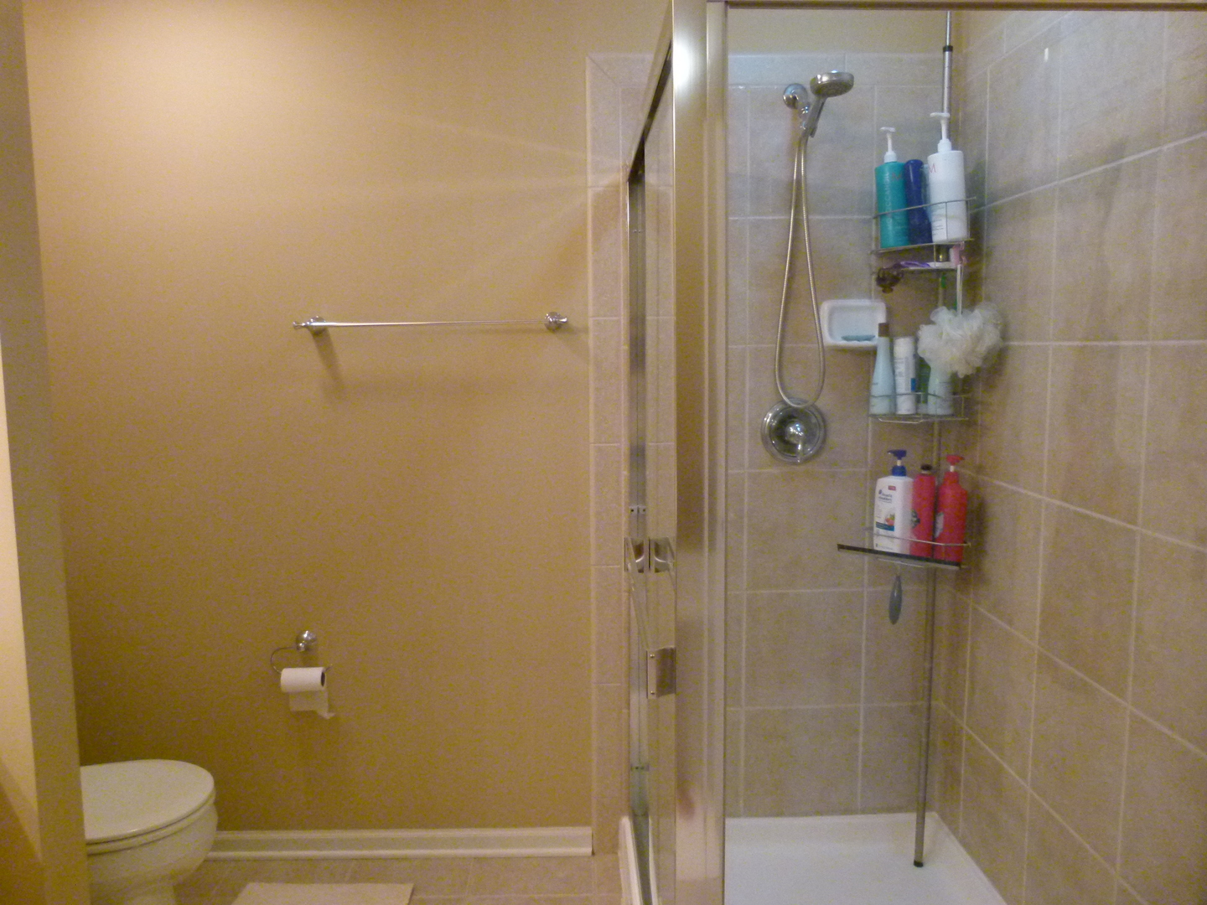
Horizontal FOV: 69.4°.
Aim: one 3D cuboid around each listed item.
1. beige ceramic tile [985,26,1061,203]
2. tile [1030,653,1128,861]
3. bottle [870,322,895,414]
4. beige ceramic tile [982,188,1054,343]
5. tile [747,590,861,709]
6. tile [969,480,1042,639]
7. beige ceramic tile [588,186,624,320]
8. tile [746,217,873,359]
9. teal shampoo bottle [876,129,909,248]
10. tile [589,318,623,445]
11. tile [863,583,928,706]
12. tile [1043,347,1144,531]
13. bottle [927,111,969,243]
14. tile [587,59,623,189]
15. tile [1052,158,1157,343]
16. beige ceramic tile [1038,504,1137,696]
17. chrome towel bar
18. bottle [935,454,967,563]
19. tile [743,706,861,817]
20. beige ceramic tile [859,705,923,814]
[{"bbox_3d":[0.948,-0.747,1.963,0.010,0.329,0.326,-1,7,-2],"label":"beige ceramic tile"},{"bbox_3d":[0.954,0.606,1.767,0.012,0.325,0.317,-1,7,-2],"label":"tile"},{"bbox_3d":[0.668,-0.200,2.075,0.057,0.215,0.057,5,9,38],"label":"bottle"},{"bbox_3d":[0.952,-0.416,2.002,0.010,0.329,0.326,-1,7,-2],"label":"beige ceramic tile"},{"bbox_3d":[0.550,0.538,2.380,0.325,0.325,0.012,-1,7,-2],"label":"tile"},{"bbox_3d":[0.939,0.241,2.035,0.010,0.323,0.318,-1,7,-1],"label":"tile"},{"bbox_3d":[0.005,-0.518,2.272,0.080,0.329,0.010,-1,7,-2],"label":"beige ceramic tile"},{"bbox_3d":[0.536,-0.439,2.263,0.325,0.325,0.012,-1,7,-2],"label":"tile"},{"bbox_3d":[0.667,-0.610,2.016,0.070,0.272,0.070,-3,7,19],"label":"teal shampoo bottle"},{"bbox_3d":[0.009,-0.187,2.312,0.080,0.329,0.010,-1,7,-2],"label":"tile"},{"bbox_3d":[0.826,0.541,2.425,0.204,0.329,0.010,-1,7,-2],"label":"tile"},{"bbox_3d":[0.945,-0.046,1.689,0.012,0.325,0.317,-1,7,-2],"label":"tile"},{"bbox_3d":[0.803,-0.641,2.029,0.084,0.293,0.082,-8,7,-18],"label":"bottle"},{"bbox_3d":[0.004,-0.829,2.201,0.084,0.312,0.012,-1,7,-2],"label":"tile"},{"bbox_3d":[0.962,-0.378,1.675,0.010,0.329,0.326,-1,7,-2],"label":"tile"},{"bbox_3d":[0.970,0.284,1.753,0.010,0.329,0.326,-1,7,-2],"label":"beige ceramic tile"},{"bbox_3d":[-0.437,-0.332,2.236,0.685,0.054,0.088,-1,7,-2],"label":"chrome towel bar"},{"bbox_3d":[0.812,0.131,2.043,0.052,0.253,0.076,-3,7,-19],"label":"bottle"},{"bbox_3d":[0.560,0.871,2.457,0.326,0.320,0.010,-1,7,-2],"label":"tile"},{"bbox_3d":[0.819,0.851,2.423,0.208,0.317,0.010,-1,7,-1],"label":"beige ceramic tile"}]

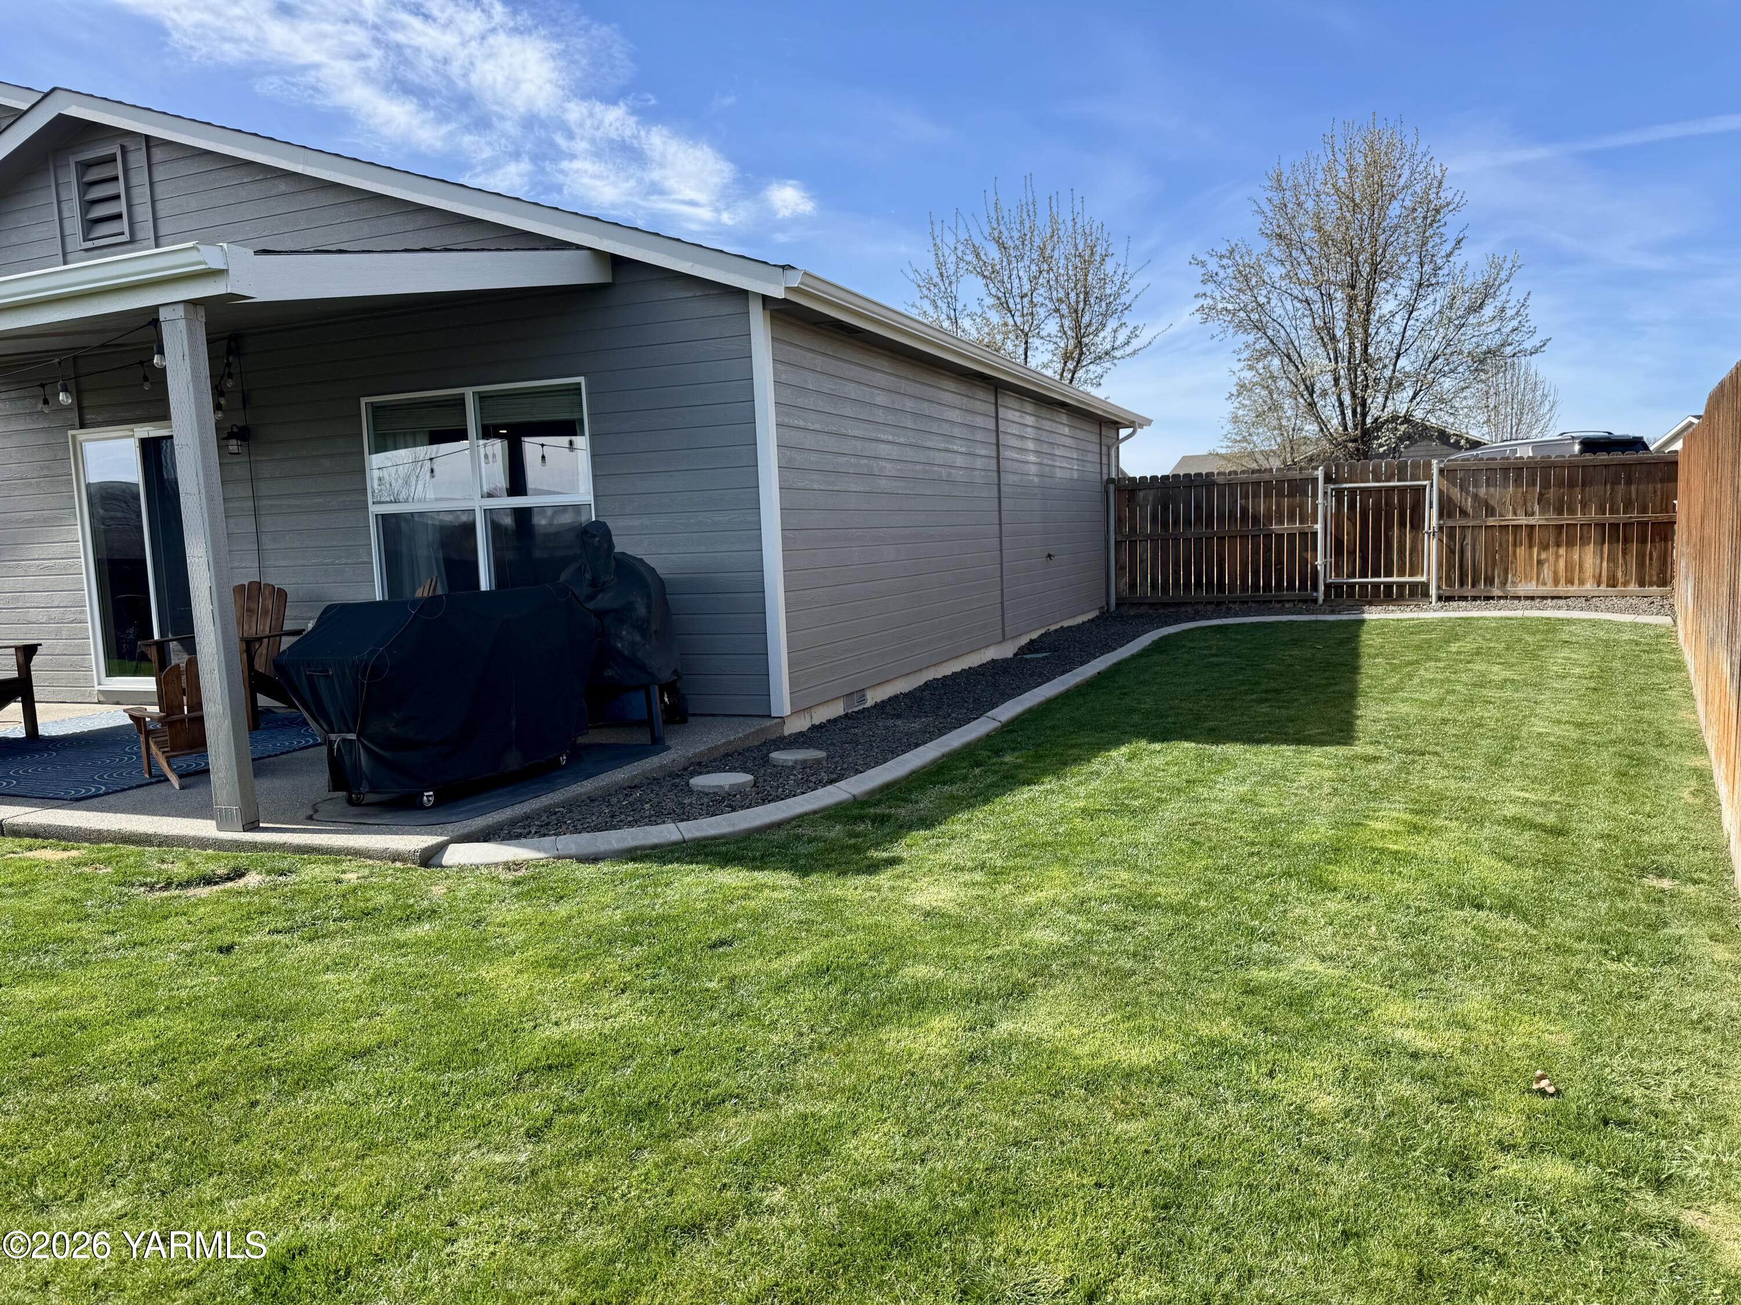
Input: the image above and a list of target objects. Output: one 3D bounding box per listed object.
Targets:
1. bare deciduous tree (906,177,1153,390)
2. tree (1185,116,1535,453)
[{"bbox_3d":[3.120,-5.373,23.874,5.070,7.780,5.070,0,6,22],"label":"bare deciduous tree"},{"bbox_3d":[8.857,-5.511,21.820,5.770,7.990,5.770,0,6,22],"label":"tree"}]

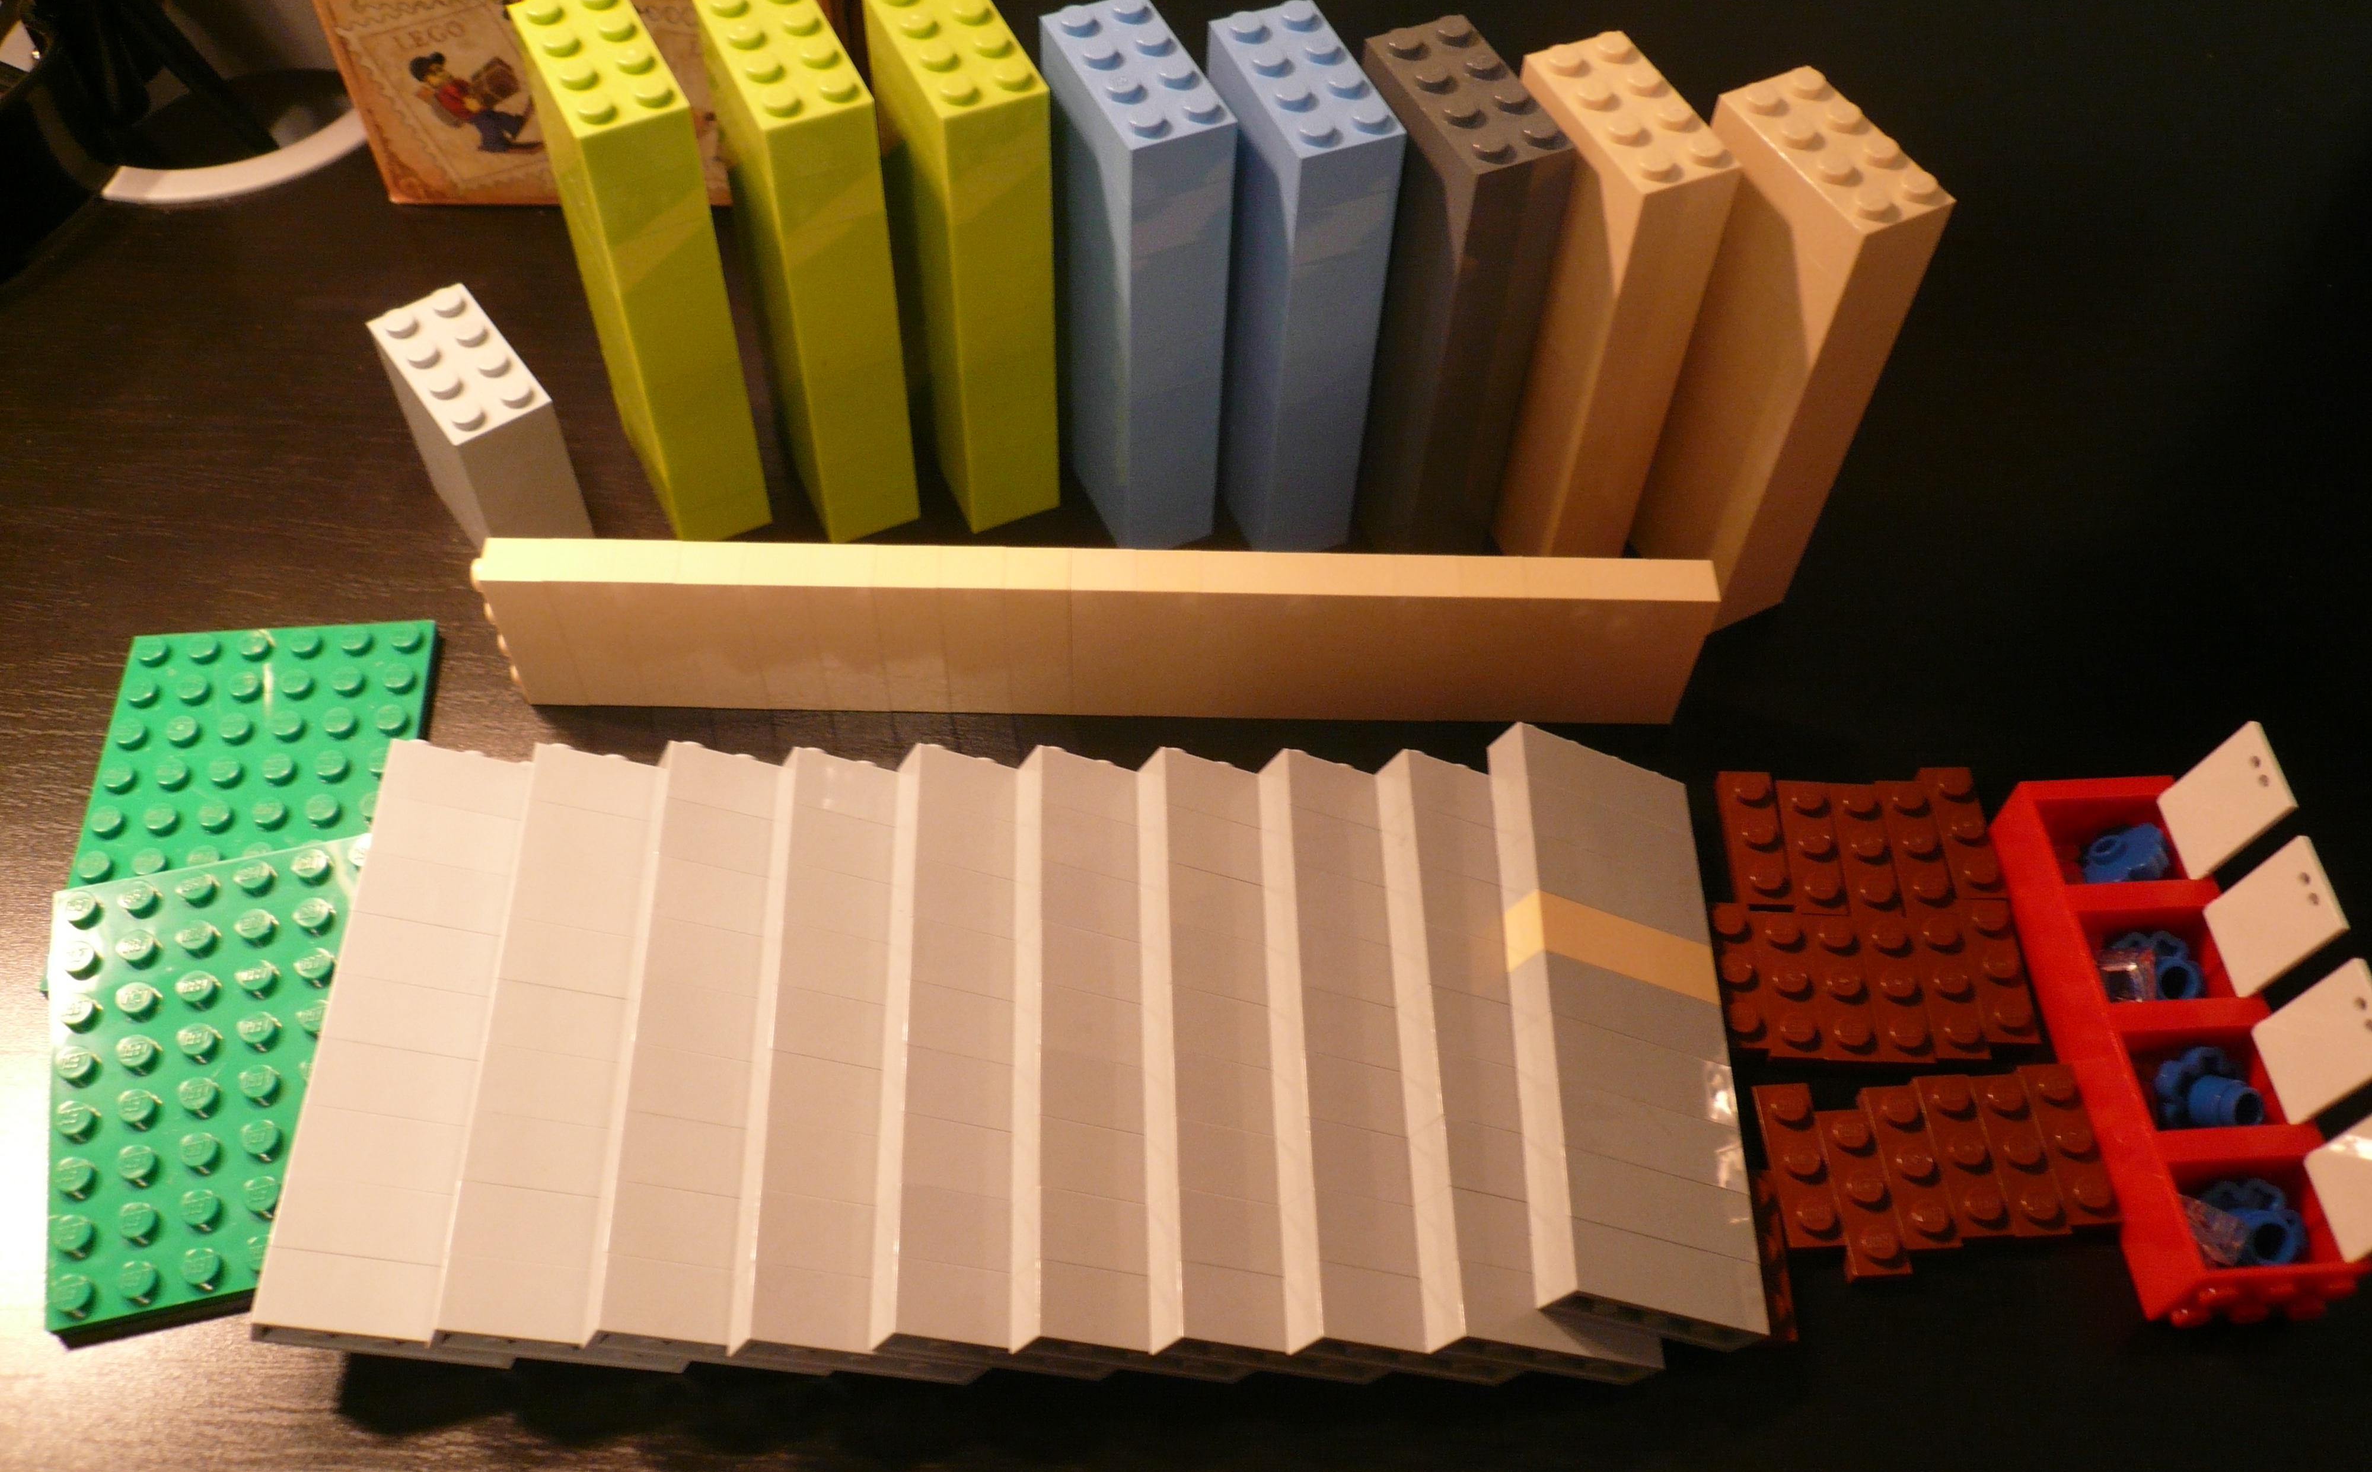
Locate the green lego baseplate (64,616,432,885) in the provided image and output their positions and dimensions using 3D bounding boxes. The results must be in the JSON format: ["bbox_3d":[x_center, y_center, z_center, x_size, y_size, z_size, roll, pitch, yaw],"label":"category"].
[{"bbox_3d":[-0.143,0.010,0.295,0.048,0.005,0.064,-3,56,-4],"label":"green lego baseplate"}]

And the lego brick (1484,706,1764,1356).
[{"bbox_3d":[0.061,0.039,0.272,0.032,0.008,0.088,19,51,-23],"label":"lego brick"}]

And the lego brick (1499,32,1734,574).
[{"bbox_3d":[0.061,-0.063,0.302,0.016,0.088,0.032,-19,58,-15],"label":"lego brick"}]

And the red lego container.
[{"bbox_3d":[0.141,0.043,0.275,0.024,0.016,0.079,-2,55,-3],"label":"red lego container"}]

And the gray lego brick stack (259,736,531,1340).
[{"bbox_3d":[-0.102,0.041,0.266,0.032,0.008,0.088,15,51,-23],"label":"gray lego brick stack"}]

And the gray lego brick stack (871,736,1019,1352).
[{"bbox_3d":[-0.025,0.042,0.265,0.032,0.008,0.088,17,50,-26],"label":"gray lego brick stack"}]

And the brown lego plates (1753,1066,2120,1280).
[{"bbox_3d":[0.106,0.061,0.269,0.048,0.005,0.030,-2,56,-3],"label":"brown lego plates"}]

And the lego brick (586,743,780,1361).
[{"bbox_3d":[-0.060,0.041,0.265,0.032,0.008,0.088,16,51,-25],"label":"lego brick"}]

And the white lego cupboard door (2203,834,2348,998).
[{"bbox_3d":[0.152,0.026,0.267,0.002,0.021,0.015,5,55,-12],"label":"white lego cupboard door"}]

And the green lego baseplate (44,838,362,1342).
[{"bbox_3d":[-0.132,0.046,0.267,0.048,0.005,0.064,-11,61,-9],"label":"green lego baseplate"}]

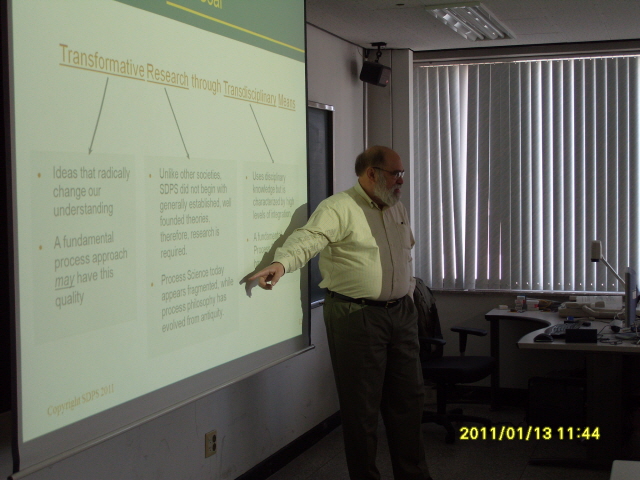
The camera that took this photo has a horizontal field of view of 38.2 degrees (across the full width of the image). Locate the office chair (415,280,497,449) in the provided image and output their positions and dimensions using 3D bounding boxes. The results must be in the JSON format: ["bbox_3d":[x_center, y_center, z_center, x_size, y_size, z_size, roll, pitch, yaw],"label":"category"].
[{"bbox_3d":[0.810,0.770,6.197,0.640,1.060,0.630,1,3,32],"label":"office chair"}]

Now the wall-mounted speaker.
[{"bbox_3d":[0.394,-1.178,6.580,0.146,0.138,0.195,17,9,20],"label":"wall-mounted speaker"}]

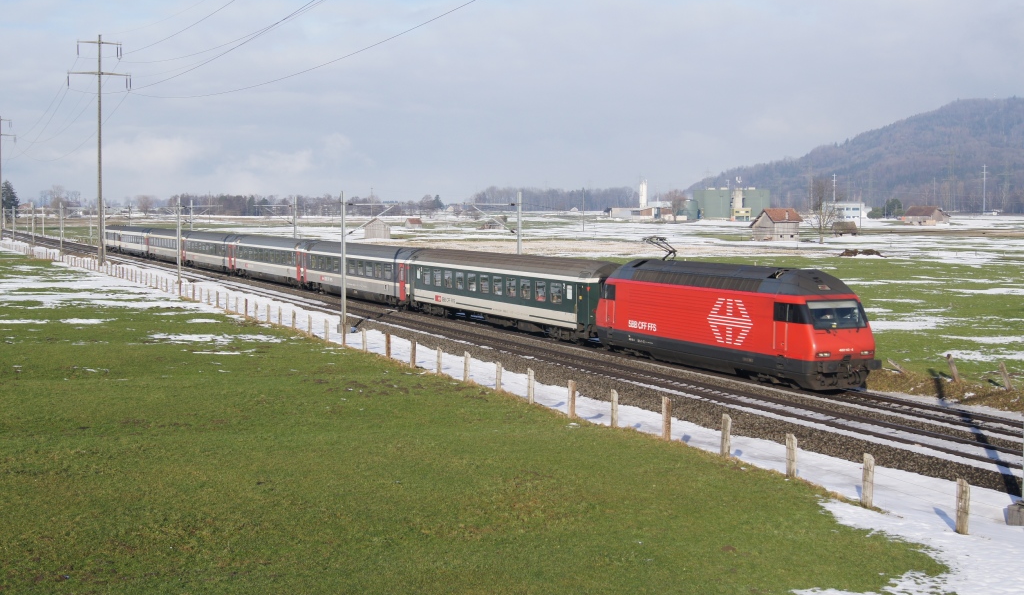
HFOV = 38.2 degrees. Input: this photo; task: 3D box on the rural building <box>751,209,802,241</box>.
[{"bbox_3d":[60.927,-16.822,340.199,9.600,7.590,8.200,-2,4,-35],"label":"rural building"}]

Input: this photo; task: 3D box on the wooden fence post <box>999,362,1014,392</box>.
[{"bbox_3d":[17.980,2.870,53.930,0.190,1.060,0.190,-13,3,-22],"label":"wooden fence post"}]

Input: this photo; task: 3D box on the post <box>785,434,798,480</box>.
[{"bbox_3d":[7.236,4.102,38.387,0.200,1.144,0.220,-1,4,-22],"label":"post"}]

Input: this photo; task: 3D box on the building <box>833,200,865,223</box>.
[{"bbox_3d":[173.619,-43.849,759.938,19.000,10.970,12.000,0,3,5],"label":"building"}]

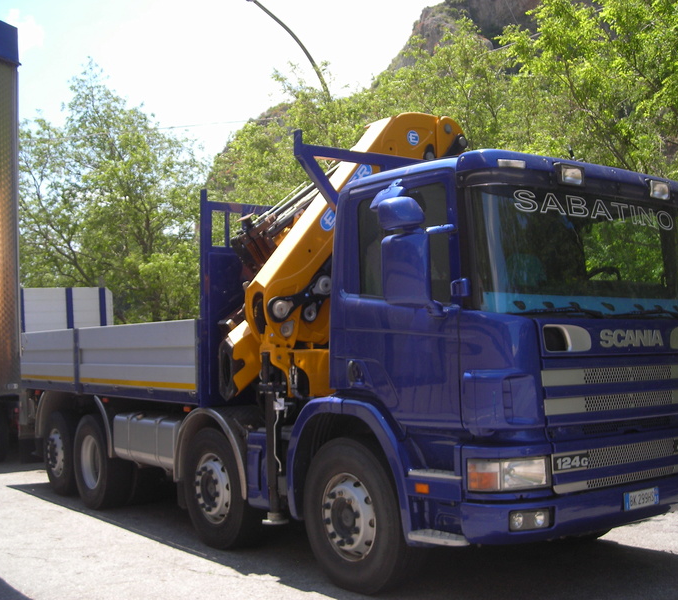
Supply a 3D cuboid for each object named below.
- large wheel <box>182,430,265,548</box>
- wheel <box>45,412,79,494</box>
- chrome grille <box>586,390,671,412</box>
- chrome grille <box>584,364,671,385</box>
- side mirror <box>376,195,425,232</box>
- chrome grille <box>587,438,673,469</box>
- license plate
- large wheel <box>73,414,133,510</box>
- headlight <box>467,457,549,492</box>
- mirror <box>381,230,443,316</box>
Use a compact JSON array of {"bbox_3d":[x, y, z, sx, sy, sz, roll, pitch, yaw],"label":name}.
[{"bbox_3d":[-0.989,1.633,7.670,0.310,1.050,1.050,1,-4,-37],"label":"large wheel"},{"bbox_3d":[-3.400,1.897,10.942,0.310,1.050,1.050,1,-4,-37],"label":"wheel"},{"bbox_3d":[1.891,0.652,5.708,0.940,0.100,0.050,2,-4,-37],"label":"chrome grille"},{"bbox_3d":[1.881,0.484,5.716,0.940,0.100,0.050,2,-4,-37],"label":"chrome grille"},{"bbox_3d":[0.380,-0.530,5.385,0.250,0.205,0.160,1,-4,-27],"label":"side mirror"},{"bbox_3d":[1.879,0.969,5.592,0.920,0.115,0.060,1,-4,-37],"label":"chrome grille"},{"bbox_3d":[1.931,1.272,5.600,0.365,0.115,0.025,2,-4,-37],"label":"license plate"},{"bbox_3d":[-2.616,1.779,9.751,0.300,1.040,1.040,2,-4,-37],"label":"large wheel"},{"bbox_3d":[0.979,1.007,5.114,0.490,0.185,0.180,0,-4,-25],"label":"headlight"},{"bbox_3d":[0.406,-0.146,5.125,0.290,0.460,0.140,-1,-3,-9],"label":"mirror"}]

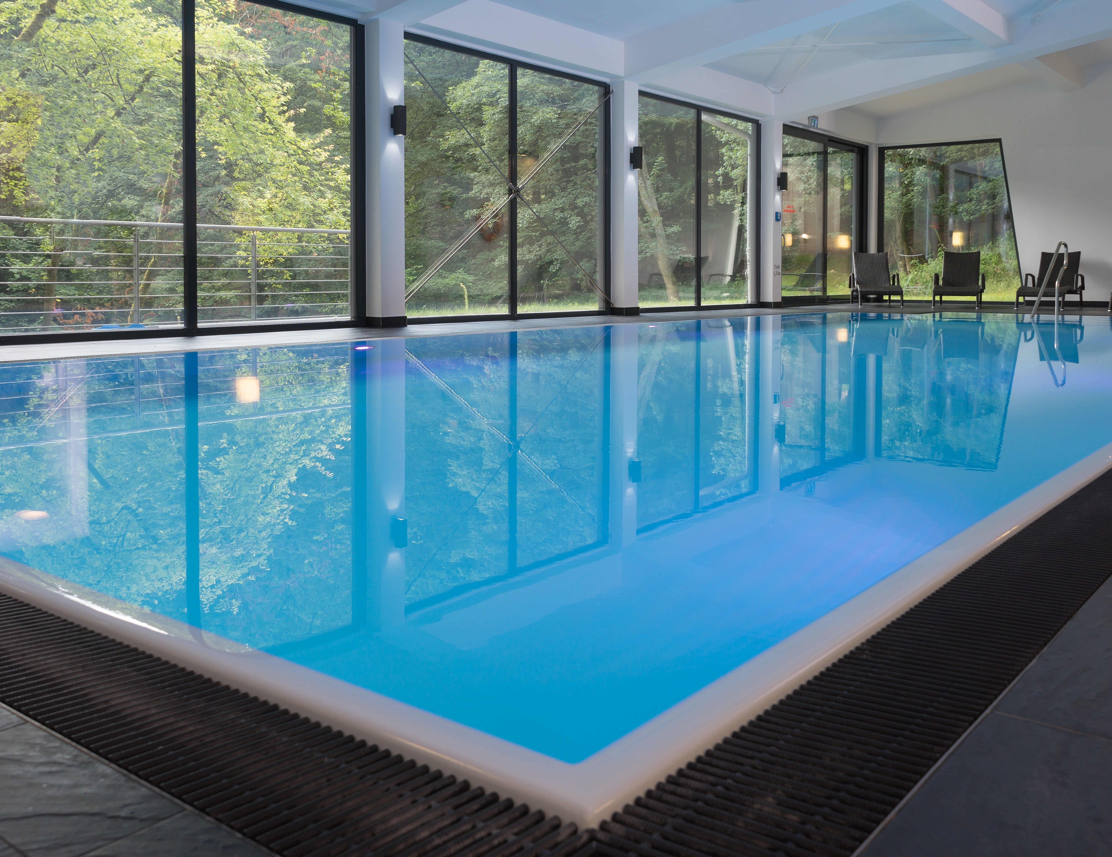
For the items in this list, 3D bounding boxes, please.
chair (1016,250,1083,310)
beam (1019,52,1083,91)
[{"bbox_3d":[7.355,-2.219,14.867,0.760,0.870,1.550,5,8,37],"label":"chair"},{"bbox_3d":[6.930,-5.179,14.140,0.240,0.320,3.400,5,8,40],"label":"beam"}]

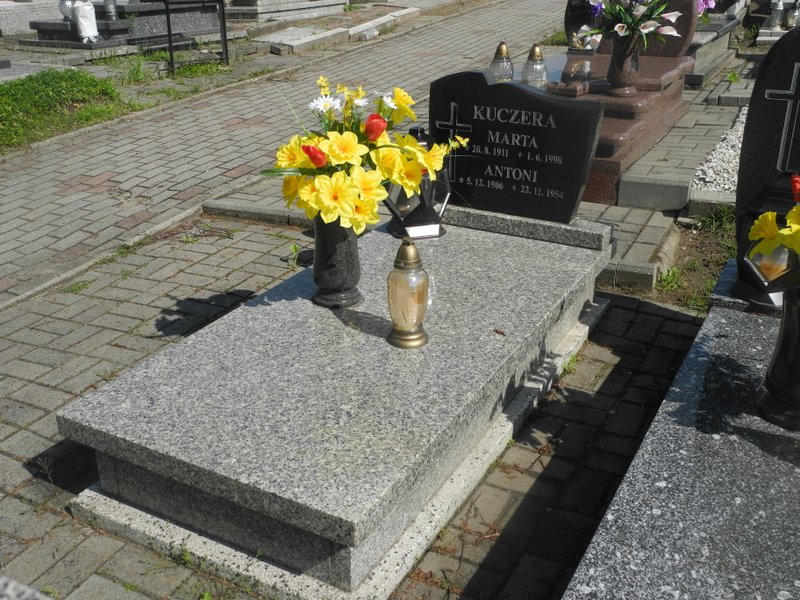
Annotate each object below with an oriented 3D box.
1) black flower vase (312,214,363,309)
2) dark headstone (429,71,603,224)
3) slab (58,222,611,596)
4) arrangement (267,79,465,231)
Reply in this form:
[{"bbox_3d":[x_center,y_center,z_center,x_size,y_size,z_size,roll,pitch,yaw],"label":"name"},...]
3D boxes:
[{"bbox_3d":[-0.199,-0.145,2.799,0.160,0.315,0.160,1,24,0],"label":"black flower vase"},{"bbox_3d":[0.434,-0.609,3.435,0.683,0.540,0.082,13,27,25],"label":"dark headstone"},{"bbox_3d":[-0.027,0.121,2.824,0.870,0.187,1.933,13,27,25],"label":"slab"},{"bbox_3d":[-0.134,-0.414,2.605,0.630,0.465,0.480,13,27,25],"label":"arrangement"}]

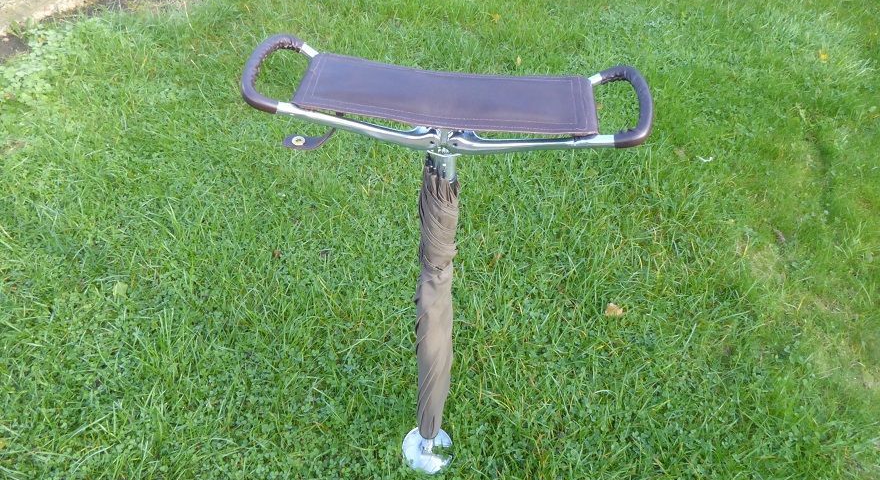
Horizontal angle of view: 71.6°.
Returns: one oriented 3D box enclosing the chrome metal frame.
[{"bbox_3d":[0.008,-0.140,0.661,0.357,0.067,0.128,5,44,2],"label":"chrome metal frame"}]

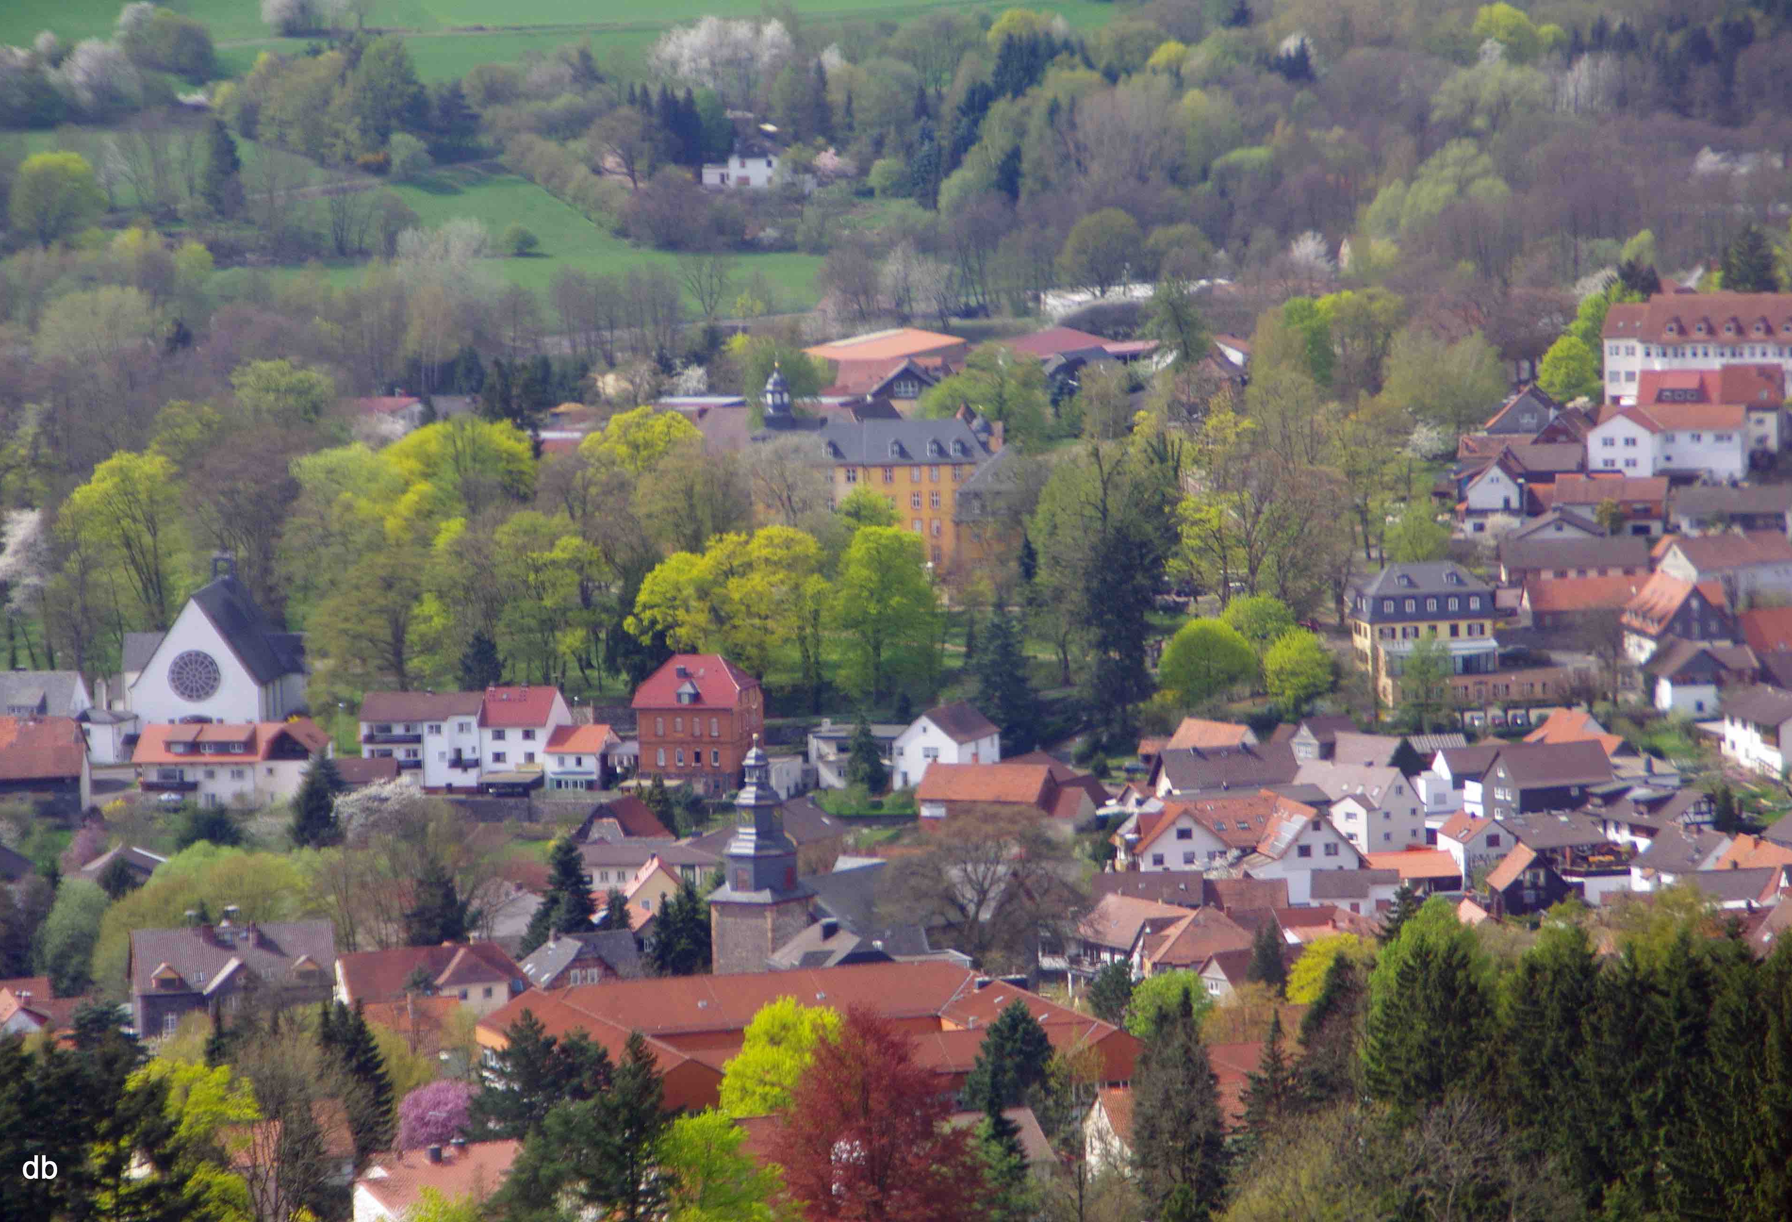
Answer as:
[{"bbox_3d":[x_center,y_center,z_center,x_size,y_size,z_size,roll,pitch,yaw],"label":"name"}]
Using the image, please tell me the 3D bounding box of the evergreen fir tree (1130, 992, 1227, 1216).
[{"bbox_3d":[23.819,41.607,835.000,8.300,18.910,8.300,-1,5,0],"label":"evergreen fir tree"}]

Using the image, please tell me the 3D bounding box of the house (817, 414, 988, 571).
[{"bbox_3d":[1.068,-15.336,1348.000,24.000,20.500,12.000,-1,5,0],"label":"house"}]

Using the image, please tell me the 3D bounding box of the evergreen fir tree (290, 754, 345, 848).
[{"bbox_3d":[-63.540,21.020,1085.000,5.940,10.600,5.760,-2,7,0],"label":"evergreen fir tree"}]

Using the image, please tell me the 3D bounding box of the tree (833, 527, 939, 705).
[{"bbox_3d":[-1.161,0.446,1240.000,13.220,22.220,13.220,-1,5,0],"label":"tree"}]

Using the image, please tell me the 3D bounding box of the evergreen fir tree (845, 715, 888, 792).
[{"bbox_3d":[-3.461,16.794,1172.000,5.400,9.240,5.400,-1,5,0],"label":"evergreen fir tree"}]

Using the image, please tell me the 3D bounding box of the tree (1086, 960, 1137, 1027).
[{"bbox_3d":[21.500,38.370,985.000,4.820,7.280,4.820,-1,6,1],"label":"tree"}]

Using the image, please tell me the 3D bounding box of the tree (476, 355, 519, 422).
[{"bbox_3d":[-62.820,-34.710,1560.000,6.740,11.080,6.740,-2,6,-2],"label":"tree"}]

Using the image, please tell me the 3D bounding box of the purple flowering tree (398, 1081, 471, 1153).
[{"bbox_3d":[-42.110,46.790,905.000,7.170,7.830,6.960,-2,7,0],"label":"purple flowering tree"}]

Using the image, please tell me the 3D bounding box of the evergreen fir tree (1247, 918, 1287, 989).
[{"bbox_3d":[37.230,35.360,992.000,4.140,8.890,4.020,-2,7,0],"label":"evergreen fir tree"}]

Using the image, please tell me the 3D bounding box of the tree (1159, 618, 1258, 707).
[{"bbox_3d":[39.210,6.610,1240.000,12.510,11.500,12.510,-1,6,2],"label":"tree"}]

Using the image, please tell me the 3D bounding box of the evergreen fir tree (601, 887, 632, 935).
[{"bbox_3d":[-29.710,32.290,1055.000,3.340,5.960,3.340,-2,6,-2],"label":"evergreen fir tree"}]

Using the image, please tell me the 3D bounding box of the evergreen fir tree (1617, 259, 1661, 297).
[{"bbox_3d":[105.190,-44.960,1400.000,6.660,9.460,6.460,-2,7,0],"label":"evergreen fir tree"}]

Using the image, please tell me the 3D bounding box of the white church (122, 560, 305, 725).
[{"bbox_3d":[-84.970,4.650,1234.630,22.500,20.500,22.000,0,6,11],"label":"white church"}]

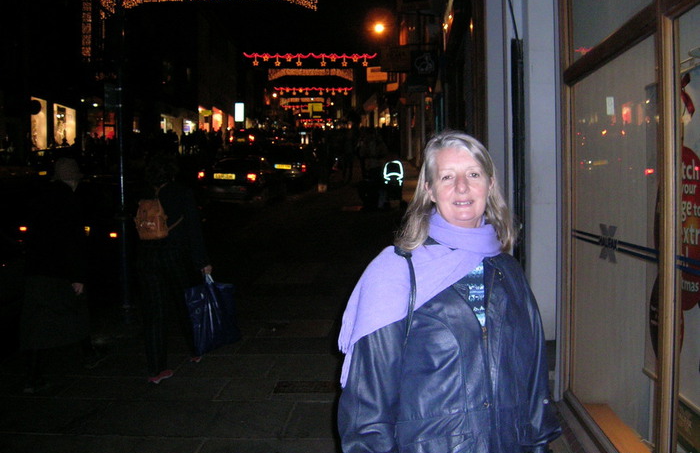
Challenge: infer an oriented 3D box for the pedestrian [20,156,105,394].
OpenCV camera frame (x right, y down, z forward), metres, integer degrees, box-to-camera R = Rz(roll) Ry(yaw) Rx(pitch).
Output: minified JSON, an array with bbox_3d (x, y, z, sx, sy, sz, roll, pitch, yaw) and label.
[{"bbox_3d":[-2.066,0.282,5.057,0.480,1.600,0.500,0,3,20],"label":"pedestrian"}]

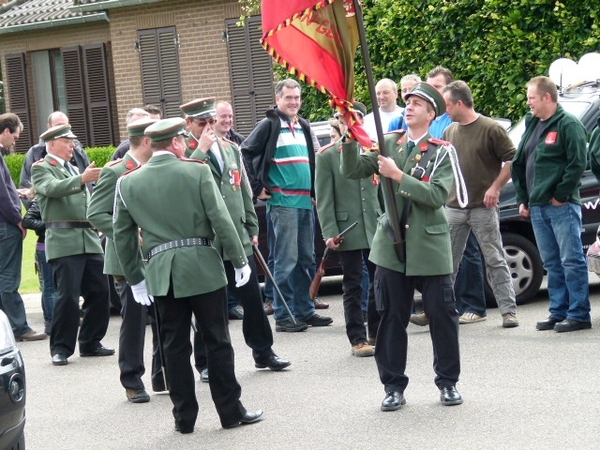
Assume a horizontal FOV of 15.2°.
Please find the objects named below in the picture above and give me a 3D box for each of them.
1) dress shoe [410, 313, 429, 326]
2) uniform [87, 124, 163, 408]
[{"bbox_3d":[0.887,0.667,16.738,0.110,0.115,0.300,-4,5,8],"label":"dress shoe"},{"bbox_3d":[-1.022,0.202,14.354,0.420,1.790,0.540,-1,6,40],"label":"uniform"}]

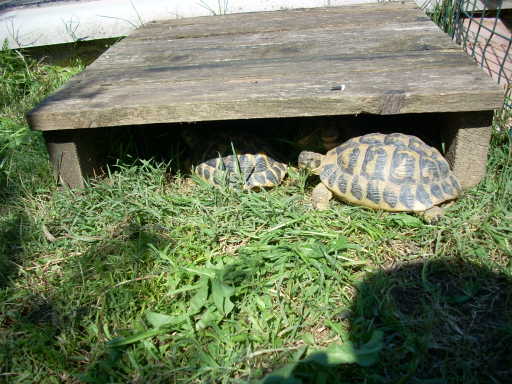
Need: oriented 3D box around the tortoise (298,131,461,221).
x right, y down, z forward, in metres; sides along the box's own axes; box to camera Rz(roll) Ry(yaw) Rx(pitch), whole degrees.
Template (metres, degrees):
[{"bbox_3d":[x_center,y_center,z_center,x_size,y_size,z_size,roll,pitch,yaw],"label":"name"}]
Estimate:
[{"bbox_3d":[0.161,-0.030,0.751,0.226,0.097,0.142,8,30,24],"label":"tortoise"}]

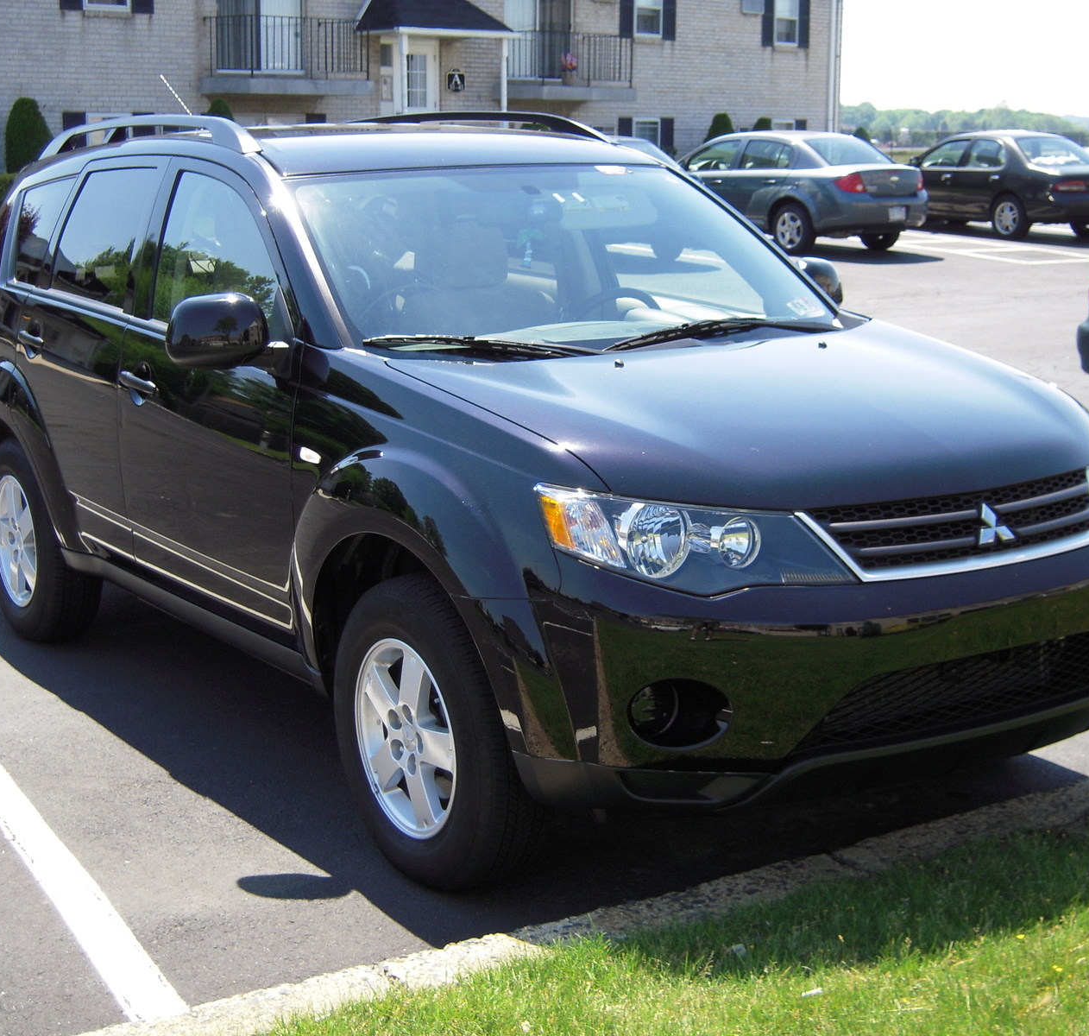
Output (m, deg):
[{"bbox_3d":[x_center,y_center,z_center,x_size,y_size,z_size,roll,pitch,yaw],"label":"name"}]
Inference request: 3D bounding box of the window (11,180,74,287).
[{"bbox_3d":[-1.620,-0.927,6.511,0.060,0.350,0.570,4,6,-30],"label":"window"}]

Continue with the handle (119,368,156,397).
[{"bbox_3d":[-1.086,-0.368,5.349,0.050,0.042,0.215,-8,13,-32],"label":"handle"}]

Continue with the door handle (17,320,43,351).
[{"bbox_3d":[-1.564,-0.551,6.079,0.050,0.042,0.210,-8,13,-32],"label":"door handle"}]

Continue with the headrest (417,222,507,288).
[{"bbox_3d":[-0.262,-0.830,6.310,0.270,0.200,0.120,-8,13,-32],"label":"headrest"}]

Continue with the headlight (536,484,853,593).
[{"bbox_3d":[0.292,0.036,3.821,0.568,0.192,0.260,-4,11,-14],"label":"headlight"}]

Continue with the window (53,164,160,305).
[{"bbox_3d":[-1.260,-0.816,5.757,0.050,0.400,0.660,14,1,-34],"label":"window"}]

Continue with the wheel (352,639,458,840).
[{"bbox_3d":[-0.244,0.472,4.391,0.170,0.440,0.440,-8,13,-33],"label":"wheel"}]

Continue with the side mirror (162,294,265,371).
[{"bbox_3d":[-0.774,-0.452,4.722,0.210,0.175,0.150,-8,13,-32],"label":"side mirror"}]

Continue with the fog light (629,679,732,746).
[{"bbox_3d":[0.249,0.378,3.837,0.180,0.140,0.120,-5,12,-22],"label":"fog light"}]

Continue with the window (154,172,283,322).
[{"bbox_3d":[-0.804,-0.674,5.054,0.050,0.420,0.860,14,1,-34],"label":"window"}]

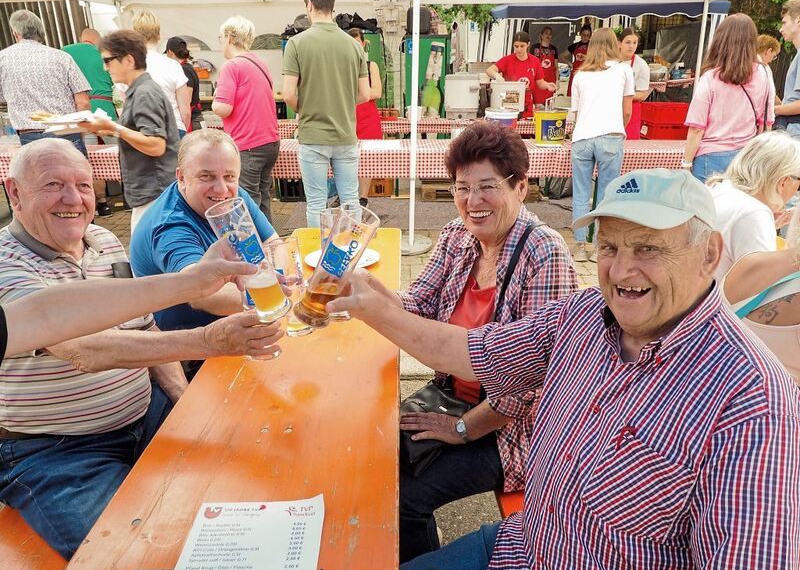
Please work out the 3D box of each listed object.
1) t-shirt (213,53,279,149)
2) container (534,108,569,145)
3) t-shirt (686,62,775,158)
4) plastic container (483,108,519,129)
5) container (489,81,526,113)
[{"bbox_3d":[-1.020,-1.224,3.710,0.310,0.600,0.450,18,28,39],"label":"t-shirt"},{"bbox_3d":[1.328,-1.374,4.854,0.285,0.270,0.285,1,22,2],"label":"container"},{"bbox_3d":[1.923,-1.023,3.251,0.470,0.510,0.280,3,22,7],"label":"t-shirt"},{"bbox_3d":[0.892,-1.386,4.850,0.280,0.270,0.280,1,22,4],"label":"plastic container"},{"bbox_3d":[1.135,-1.976,5.832,0.380,0.310,0.290,2,22,6],"label":"container"}]

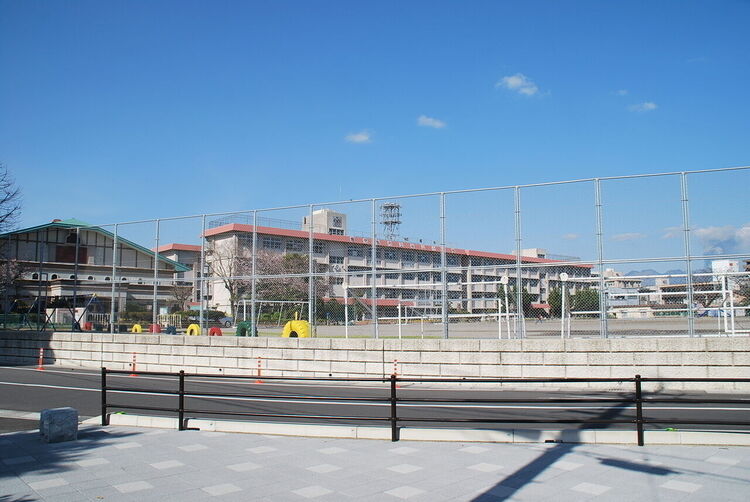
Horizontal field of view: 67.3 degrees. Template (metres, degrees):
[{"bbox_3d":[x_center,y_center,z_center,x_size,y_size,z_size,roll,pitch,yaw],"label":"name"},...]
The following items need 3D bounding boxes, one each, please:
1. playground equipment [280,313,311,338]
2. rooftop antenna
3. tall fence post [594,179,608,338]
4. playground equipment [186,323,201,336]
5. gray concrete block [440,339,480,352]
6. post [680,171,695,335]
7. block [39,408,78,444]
[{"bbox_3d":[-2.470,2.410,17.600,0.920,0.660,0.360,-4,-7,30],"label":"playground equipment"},{"bbox_3d":[3.250,-6.290,118.000,4.000,8.300,4.000,-2,-6,17],"label":"rooftop antenna"},{"bbox_3d":[5.560,0.190,13.830,0.120,3.950,0.120,-2,-6,17],"label":"tall fence post"},{"bbox_3d":[-6.370,2.780,19.800,0.500,0.450,0.220,-4,-7,30],"label":"playground equipment"},{"bbox_3d":[2.120,2.340,13.930,1.000,0.300,0.330,-2,-6,18],"label":"gray concrete block"},{"bbox_3d":[7.390,0.100,13.300,0.120,3.950,0.120,-2,-6,16],"label":"post"},{"bbox_3d":[-4.120,2.280,7.390,0.350,0.400,0.350,5,-8,-42],"label":"block"}]

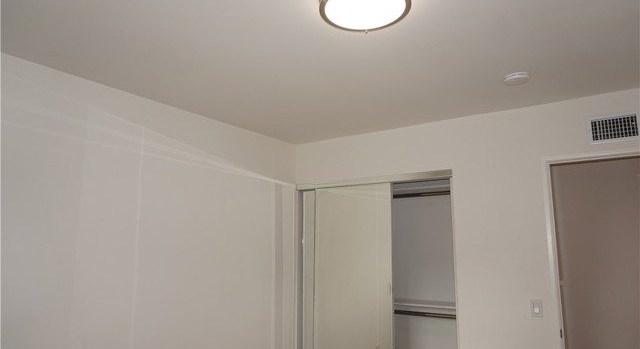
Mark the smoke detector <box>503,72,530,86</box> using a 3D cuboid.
[{"bbox_3d":[1.135,-0.545,2.455,0.138,0.034,0.138,-6,-12,34],"label":"smoke detector"}]

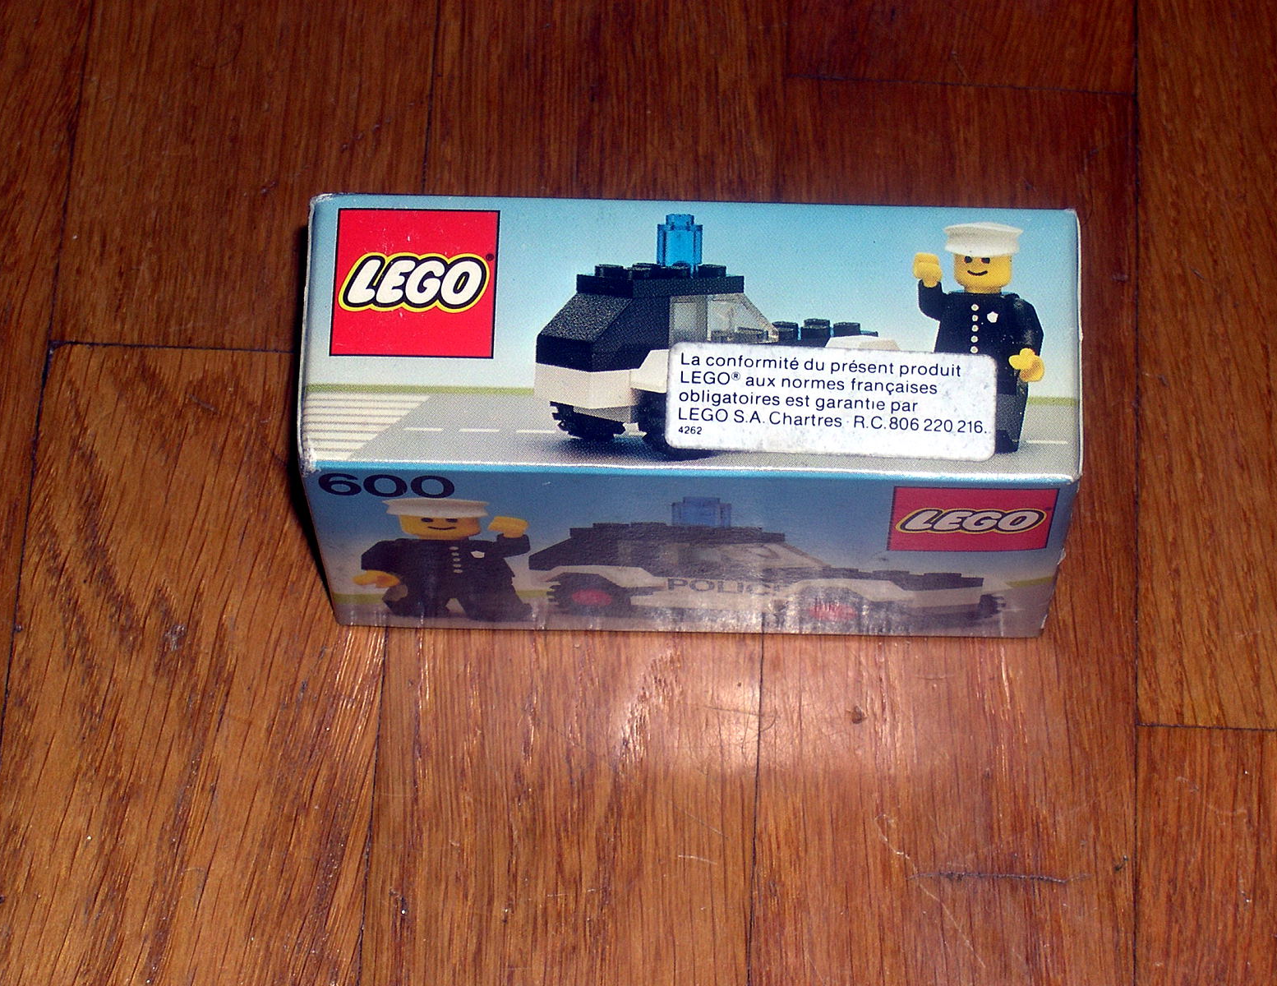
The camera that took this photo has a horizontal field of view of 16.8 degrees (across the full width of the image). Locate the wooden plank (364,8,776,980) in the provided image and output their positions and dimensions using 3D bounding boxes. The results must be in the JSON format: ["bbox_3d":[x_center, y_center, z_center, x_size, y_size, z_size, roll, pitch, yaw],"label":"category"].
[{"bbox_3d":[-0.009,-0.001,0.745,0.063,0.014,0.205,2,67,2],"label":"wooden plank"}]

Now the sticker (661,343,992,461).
[{"bbox_3d":[0.030,-0.014,0.668,0.051,0.001,0.018,2,67,2],"label":"sticker"}]

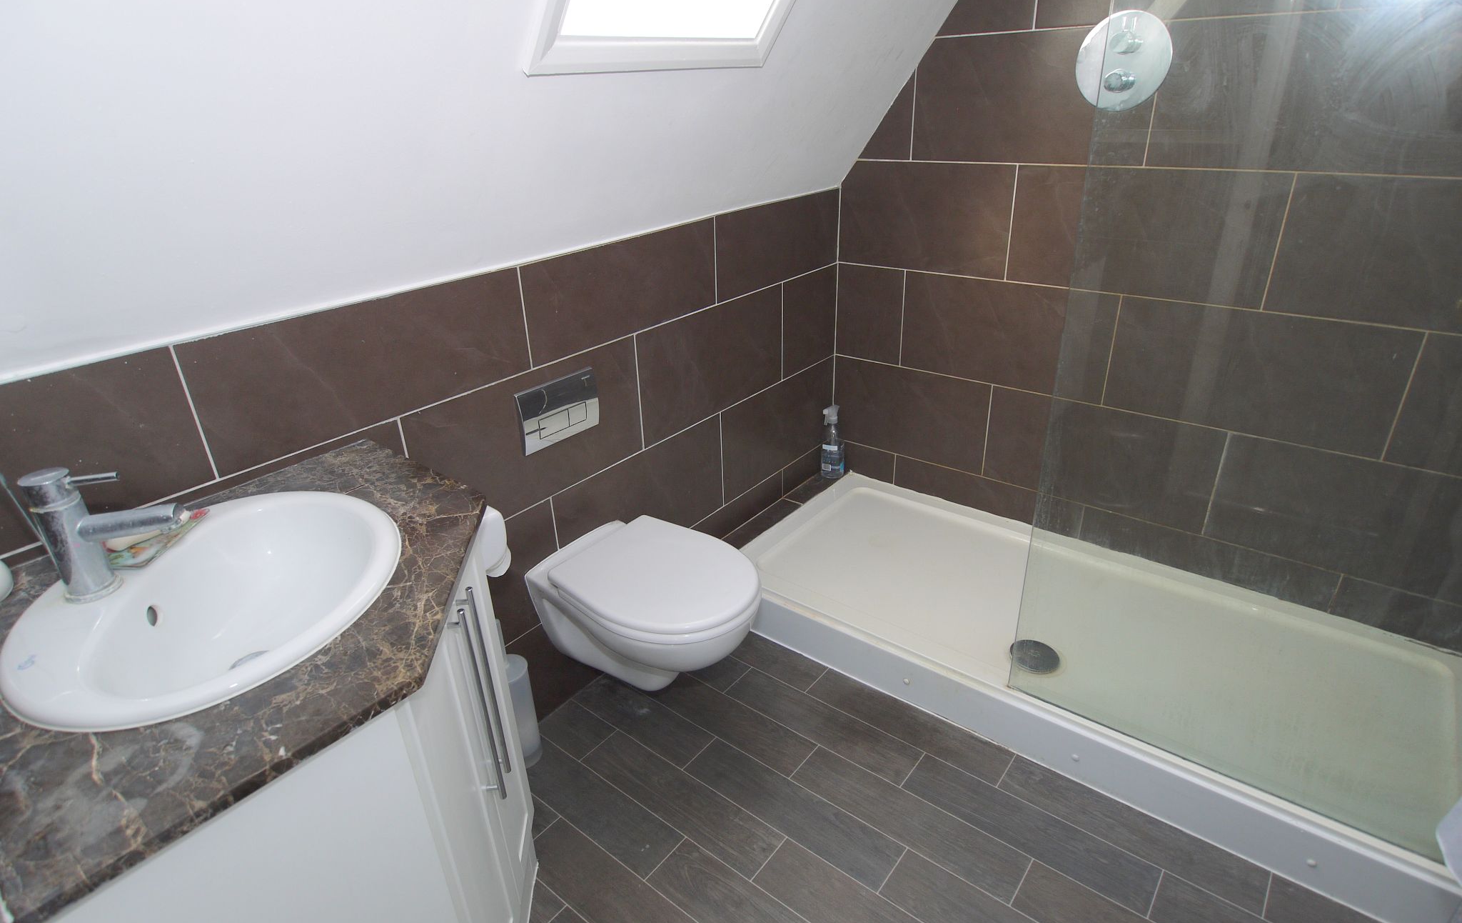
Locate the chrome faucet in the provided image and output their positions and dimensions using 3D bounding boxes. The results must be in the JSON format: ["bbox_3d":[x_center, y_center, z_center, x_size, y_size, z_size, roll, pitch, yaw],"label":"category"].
[{"bbox_3d":[-0.712,0.079,0.878,0.158,0.154,0.056,-6,26,-6],"label":"chrome faucet"}]

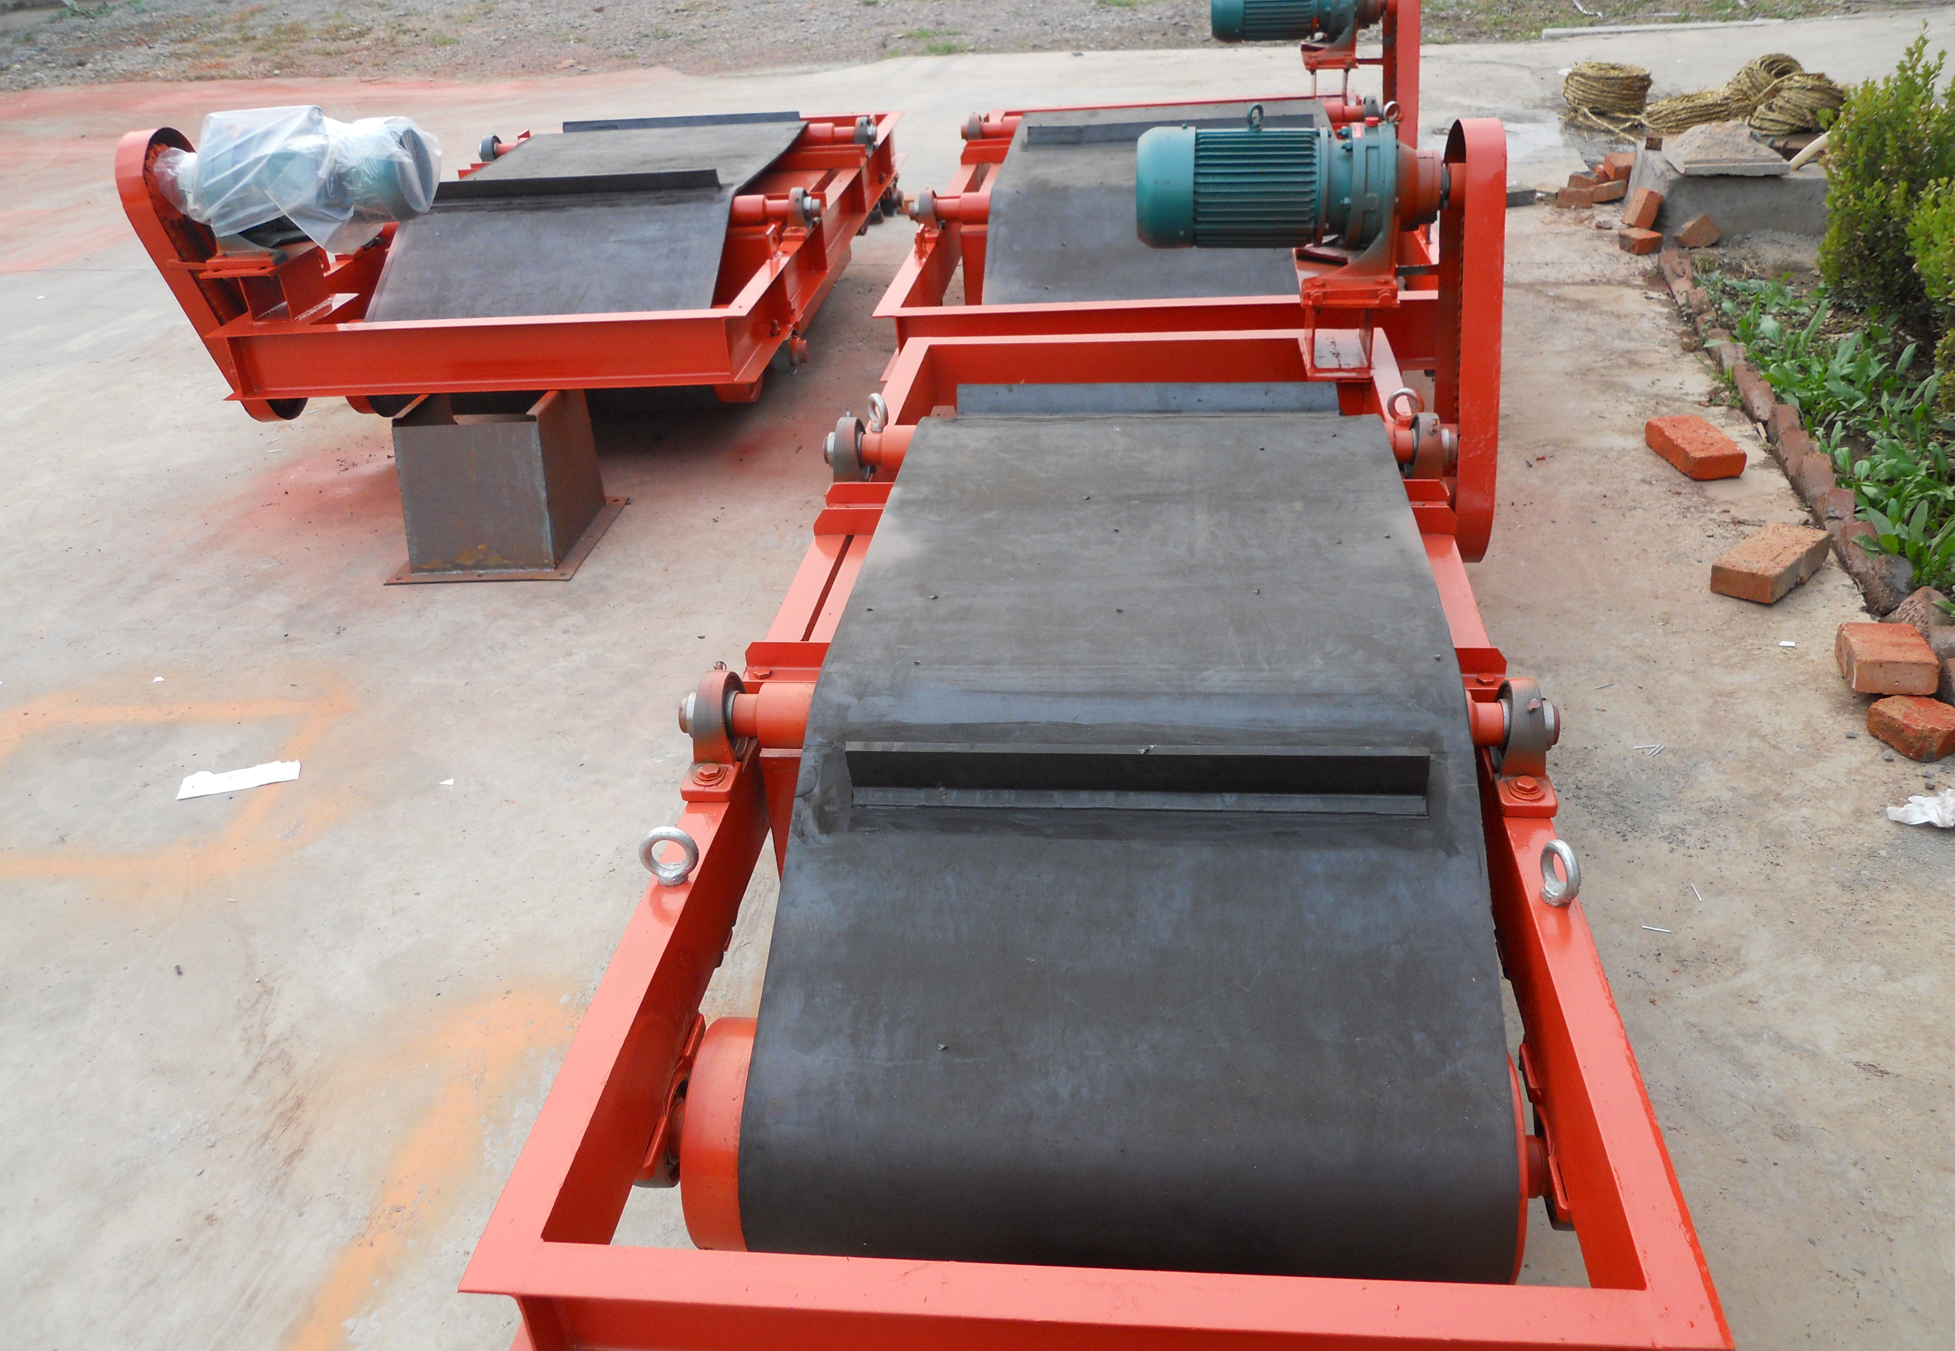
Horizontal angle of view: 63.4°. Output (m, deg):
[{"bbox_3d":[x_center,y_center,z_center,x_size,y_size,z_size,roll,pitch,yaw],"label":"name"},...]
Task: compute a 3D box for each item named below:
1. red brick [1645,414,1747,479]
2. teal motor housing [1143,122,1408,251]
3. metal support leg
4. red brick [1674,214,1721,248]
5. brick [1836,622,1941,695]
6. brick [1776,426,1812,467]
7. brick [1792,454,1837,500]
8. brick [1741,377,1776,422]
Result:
[{"bbox_3d":[1.575,-0.502,3.472,0.112,0.053,0.232,-4,30,-1],"label":"red brick"},{"bbox_3d":[0.490,-0.818,2.671,0.445,0.220,0.215,0,30,6],"label":"teal motor housing"},{"bbox_3d":[-1.019,-0.441,3.350,0.395,0.340,0.410,0,30,5],"label":"metal support leg"},{"bbox_3d":[2.221,-1.368,4.867,0.130,0.085,0.085,2,30,10],"label":"red brick"},{"bbox_3d":[1.489,-0.033,2.600,0.117,0.056,0.150,3,31,10],"label":"brick"},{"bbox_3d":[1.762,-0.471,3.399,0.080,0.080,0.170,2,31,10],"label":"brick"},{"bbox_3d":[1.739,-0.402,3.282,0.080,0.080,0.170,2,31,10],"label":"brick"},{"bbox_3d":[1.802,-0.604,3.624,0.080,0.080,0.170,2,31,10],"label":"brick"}]

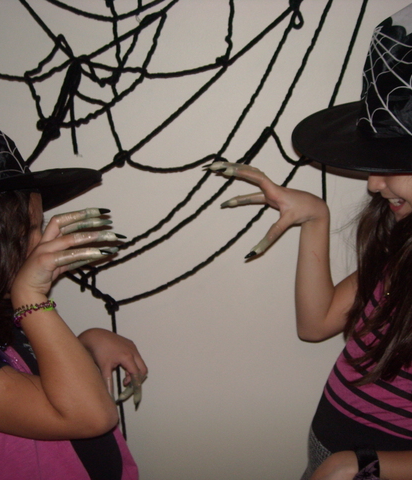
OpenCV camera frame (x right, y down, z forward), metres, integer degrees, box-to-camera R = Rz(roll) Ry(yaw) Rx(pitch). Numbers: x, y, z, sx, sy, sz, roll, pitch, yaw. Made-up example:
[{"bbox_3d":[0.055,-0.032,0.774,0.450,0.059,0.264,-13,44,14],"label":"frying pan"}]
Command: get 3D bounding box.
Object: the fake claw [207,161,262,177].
[{"bbox_3d":[0.041,-0.107,0.970,0.085,0.022,0.020,6,7,6],"label":"fake claw"}]

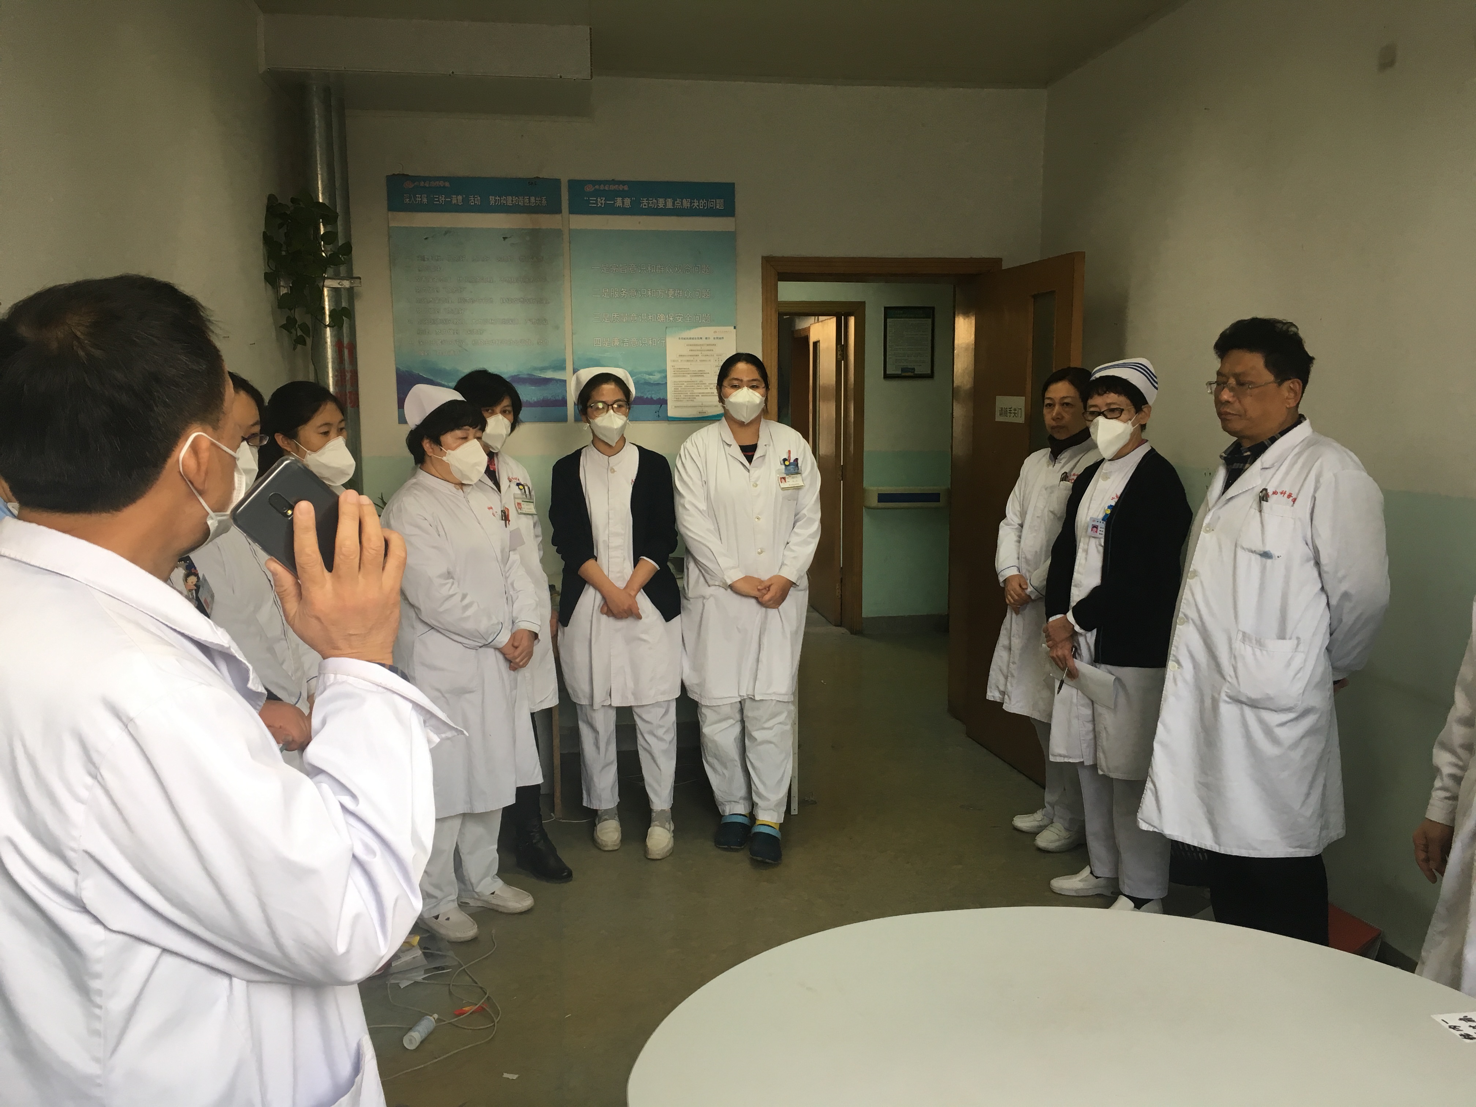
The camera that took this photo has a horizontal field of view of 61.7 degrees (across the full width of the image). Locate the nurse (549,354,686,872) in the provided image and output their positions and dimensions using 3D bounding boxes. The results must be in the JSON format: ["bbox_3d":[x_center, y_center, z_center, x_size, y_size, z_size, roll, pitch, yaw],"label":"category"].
[{"bbox_3d":[-0.409,0.197,4.171,0.460,1.630,0.320,-2,7,-10],"label":"nurse"}]

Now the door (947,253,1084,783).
[{"bbox_3d":[1.142,-0.132,5.020,0.050,2.030,0.950,-2,7,-11],"label":"door"}]

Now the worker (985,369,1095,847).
[{"bbox_3d":[1.111,0.182,4.240,0.330,1.620,0.460,-5,9,-34],"label":"worker"}]

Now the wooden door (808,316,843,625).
[{"bbox_3d":[0.597,-0.574,8.572,0.045,2.030,0.920,-2,7,-9],"label":"wooden door"}]

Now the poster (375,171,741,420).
[{"bbox_3d":[-0.714,-1.052,5.182,1.430,1.005,0.020,-1,7,-8],"label":"poster"}]

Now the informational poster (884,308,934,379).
[{"bbox_3d":[1.090,-1.334,7.836,0.327,0.442,0.025,-1,7,-8],"label":"informational poster"}]

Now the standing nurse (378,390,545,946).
[{"bbox_3d":[-0.808,0.303,3.555,0.380,1.580,0.480,4,9,33],"label":"standing nurse"}]

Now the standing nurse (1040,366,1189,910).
[{"bbox_3d":[1.119,0.249,3.669,0.370,1.630,0.470,-3,8,-22],"label":"standing nurse"}]

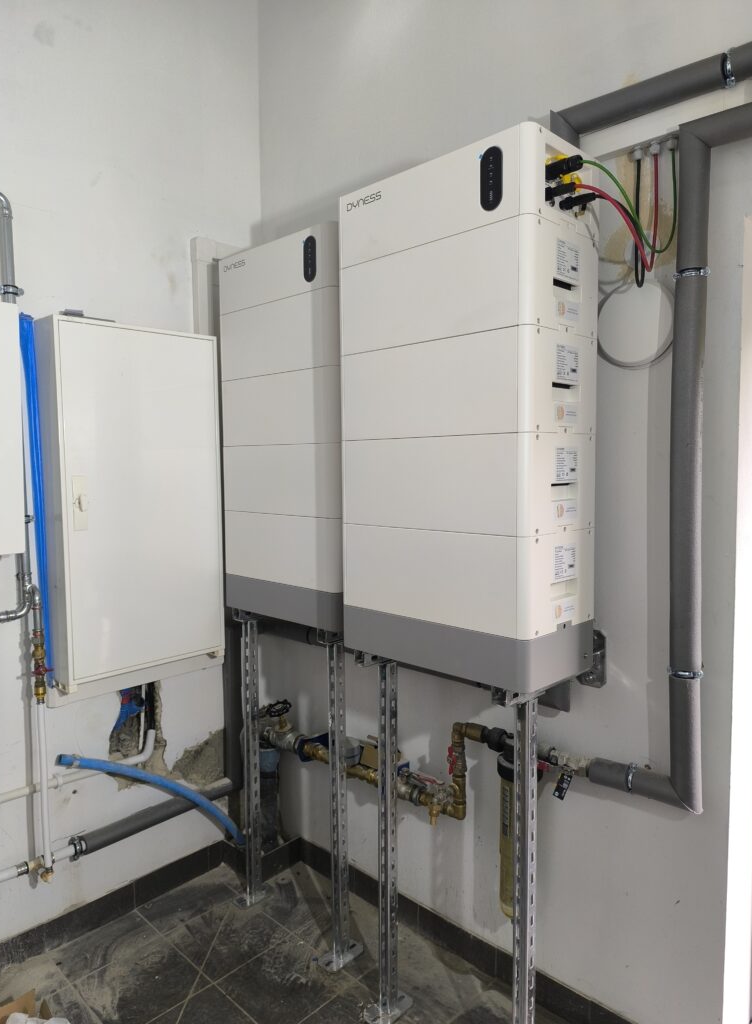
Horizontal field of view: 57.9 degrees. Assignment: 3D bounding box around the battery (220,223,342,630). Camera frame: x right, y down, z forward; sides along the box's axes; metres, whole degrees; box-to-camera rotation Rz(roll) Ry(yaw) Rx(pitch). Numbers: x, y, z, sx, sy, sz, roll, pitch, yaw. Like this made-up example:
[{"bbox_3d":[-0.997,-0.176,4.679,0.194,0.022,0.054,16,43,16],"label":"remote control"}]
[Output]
[{"bbox_3d":[-0.227,-0.253,2.253,0.589,1.183,0.291,3,6,44],"label":"battery"}]

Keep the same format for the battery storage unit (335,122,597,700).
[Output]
[{"bbox_3d":[0.210,-0.219,1.715,0.589,1.183,0.291,3,6,44],"label":"battery storage unit"}]

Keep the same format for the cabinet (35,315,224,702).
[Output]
[{"bbox_3d":[-0.799,-0.024,2.279,0.155,1.147,0.551,3,6,44],"label":"cabinet"}]

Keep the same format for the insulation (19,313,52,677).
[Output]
[{"bbox_3d":[-1.032,-0.020,2.079,0.042,1.130,0.045,3,6,44],"label":"insulation"}]

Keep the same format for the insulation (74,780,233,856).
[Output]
[{"bbox_3d":[-0.753,1.061,2.421,0.060,0.060,0.580,3,6,44],"label":"insulation"}]

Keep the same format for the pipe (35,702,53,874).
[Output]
[{"bbox_3d":[-1.020,0.849,2.094,0.022,0.535,0.022,3,6,44],"label":"pipe"}]

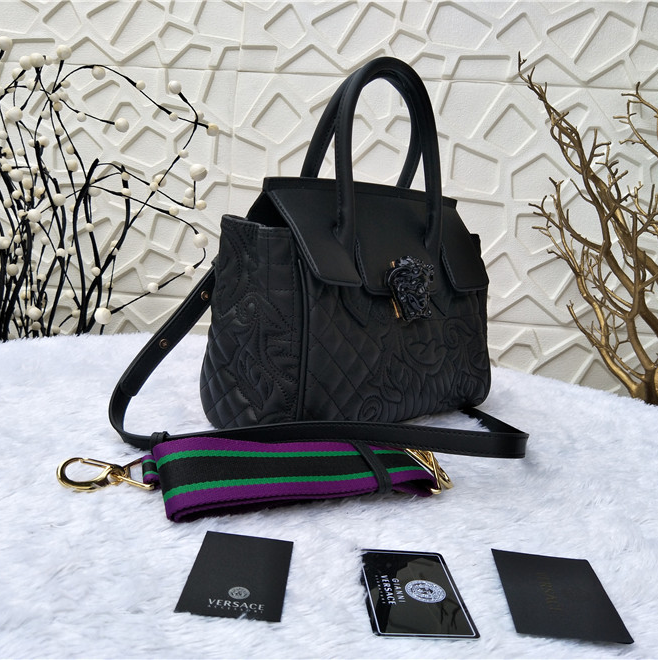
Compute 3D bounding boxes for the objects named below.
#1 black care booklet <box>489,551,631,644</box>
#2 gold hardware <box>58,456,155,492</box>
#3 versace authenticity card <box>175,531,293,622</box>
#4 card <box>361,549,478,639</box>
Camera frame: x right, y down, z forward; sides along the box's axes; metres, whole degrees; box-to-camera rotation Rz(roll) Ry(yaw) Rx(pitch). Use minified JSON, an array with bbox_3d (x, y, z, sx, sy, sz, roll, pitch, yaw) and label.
[{"bbox_3d":[0.135,0.157,0.364,0.062,0.002,0.085,5,10,4],"label":"black care booklet"},{"bbox_3d":[-0.168,0.109,0.459,0.074,0.013,0.045,4,10,-6],"label":"gold hardware"},{"bbox_3d":[-0.052,0.142,0.358,0.057,0.002,0.085,5,10,2],"label":"versace authenticity card"},{"bbox_3d":[0.048,0.151,0.355,0.055,0.002,0.086,4,10,-5],"label":"card"}]

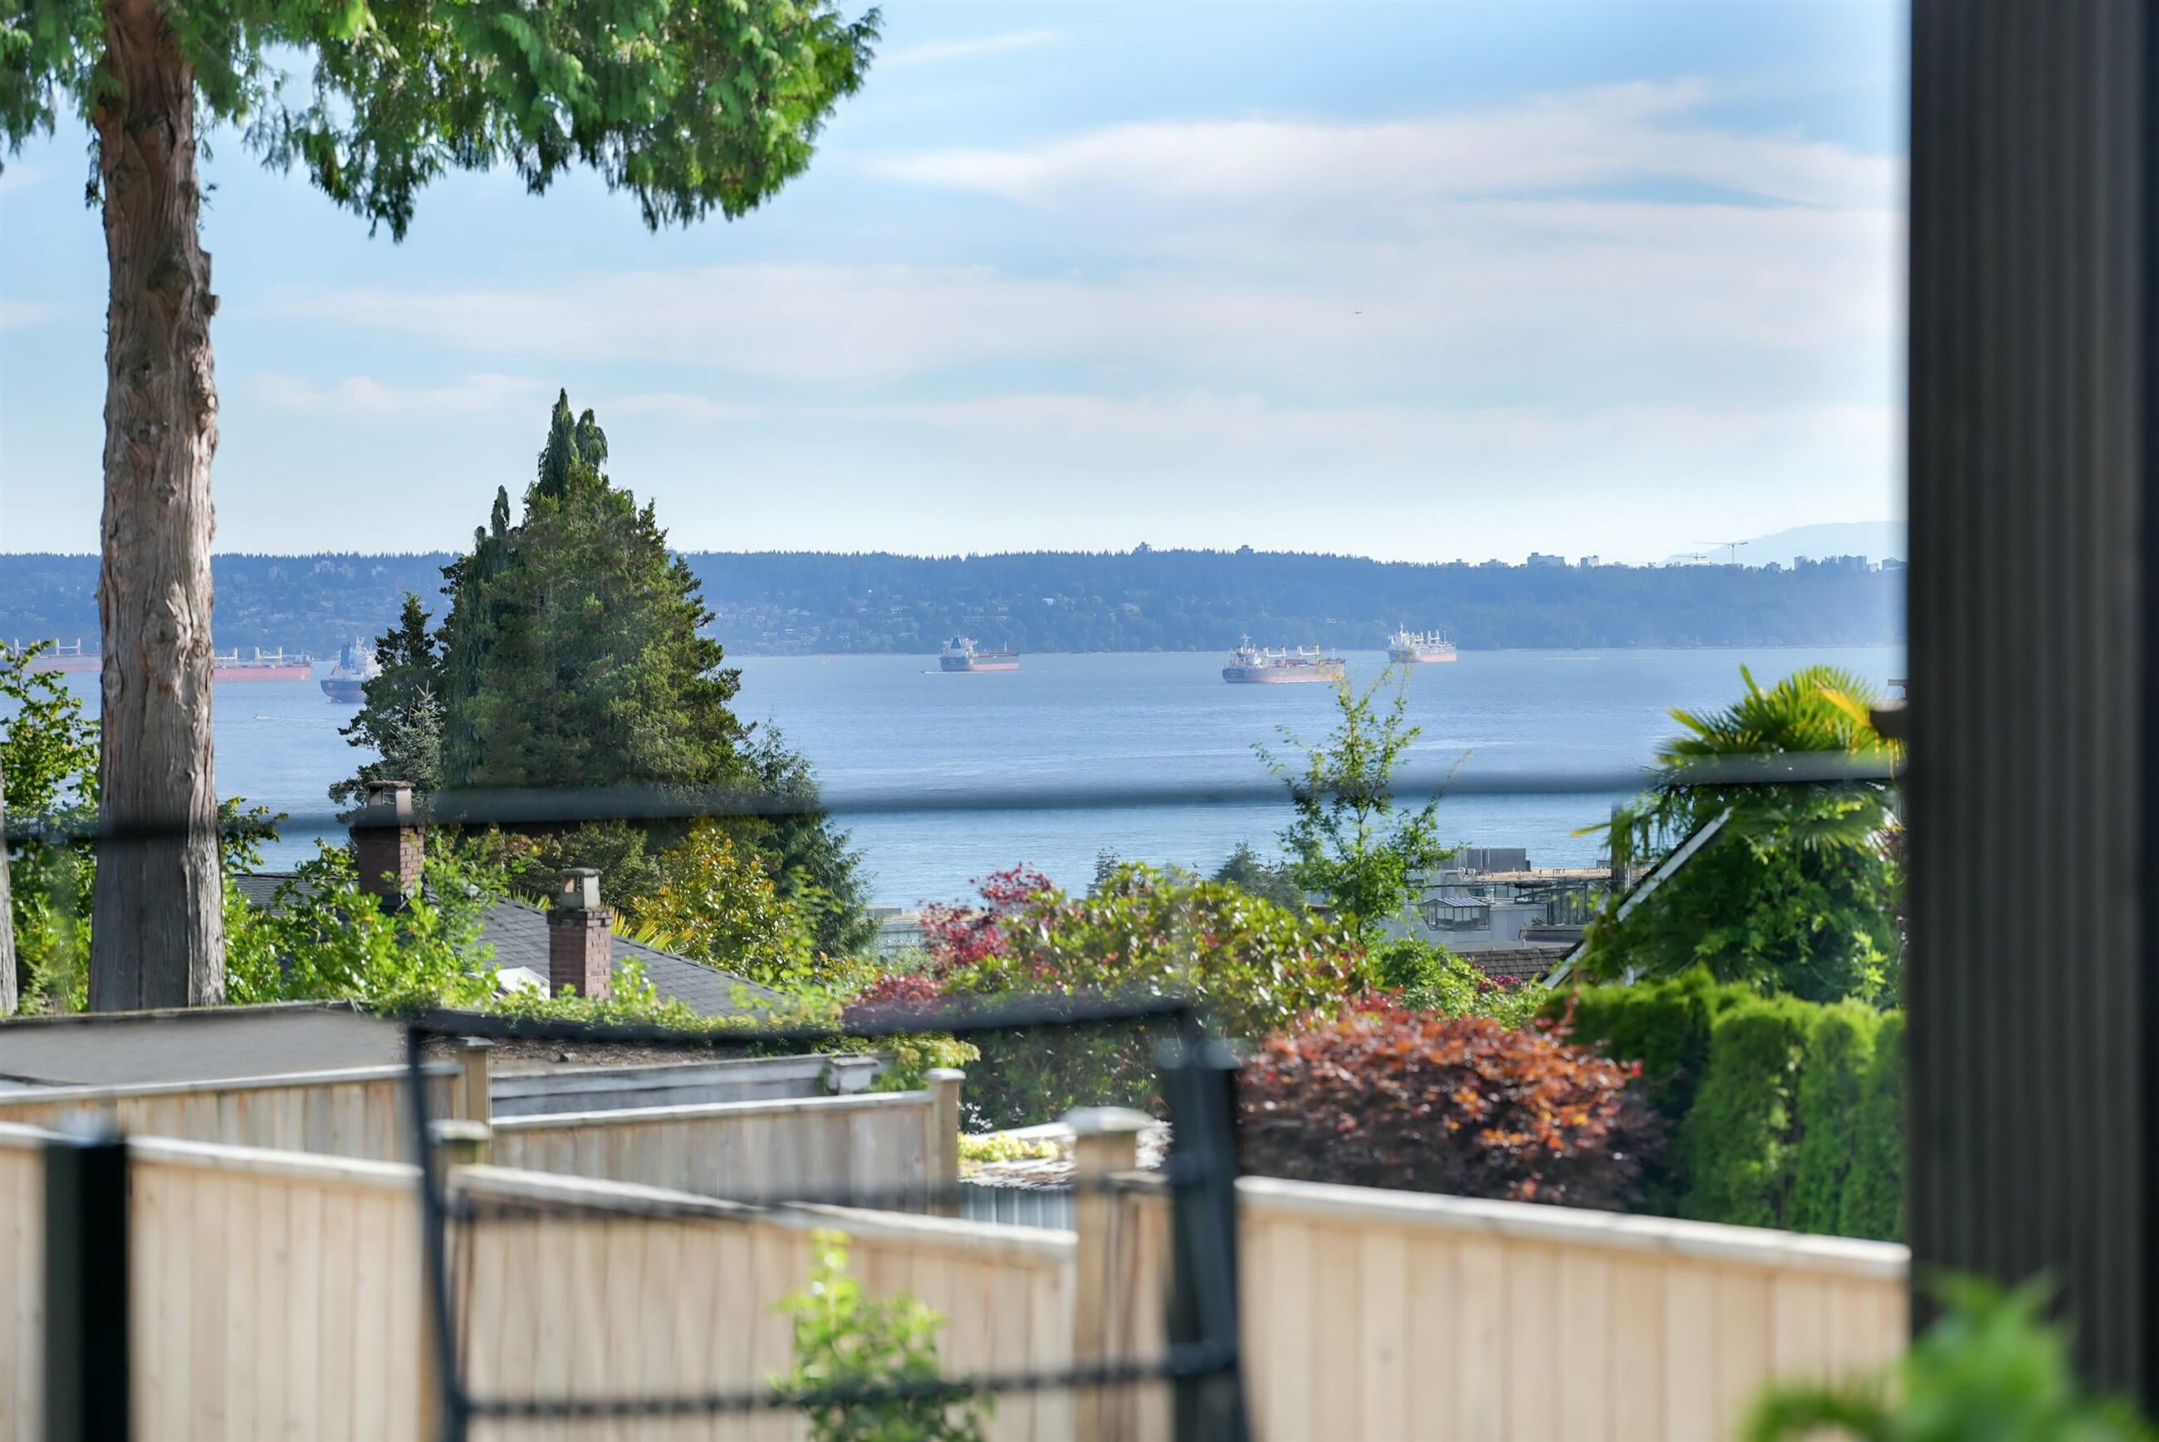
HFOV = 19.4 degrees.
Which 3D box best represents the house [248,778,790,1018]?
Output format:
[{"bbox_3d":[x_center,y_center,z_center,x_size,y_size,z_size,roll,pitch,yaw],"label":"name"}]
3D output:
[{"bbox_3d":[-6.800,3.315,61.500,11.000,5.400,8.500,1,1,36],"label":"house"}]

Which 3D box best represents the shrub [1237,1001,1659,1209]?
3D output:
[{"bbox_3d":[1.417,2.067,24.000,1.750,1.900,1.600,0,1,0],"label":"shrub"}]

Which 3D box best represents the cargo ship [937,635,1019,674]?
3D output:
[{"bbox_3d":[-97.101,-66.394,6200.000,30.000,37.000,178.000,0,1,14],"label":"cargo ship"}]

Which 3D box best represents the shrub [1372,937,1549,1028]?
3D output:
[{"bbox_3d":[2.783,1.958,46.000,1.500,1.300,1.400,0,1,0],"label":"shrub"}]

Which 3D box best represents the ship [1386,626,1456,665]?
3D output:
[{"bbox_3d":[385.720,-85.294,7080.000,31.000,41.000,183.000,0,1,17],"label":"ship"}]

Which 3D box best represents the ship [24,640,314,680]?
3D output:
[{"bbox_3d":[-752.650,-49.896,5250.000,190.000,36.000,32.000,0,1,-14],"label":"ship"}]

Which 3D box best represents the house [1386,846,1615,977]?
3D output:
[{"bbox_3d":[19.113,9.080,285.000,11.500,7.500,9.500,0,1,-14],"label":"house"}]

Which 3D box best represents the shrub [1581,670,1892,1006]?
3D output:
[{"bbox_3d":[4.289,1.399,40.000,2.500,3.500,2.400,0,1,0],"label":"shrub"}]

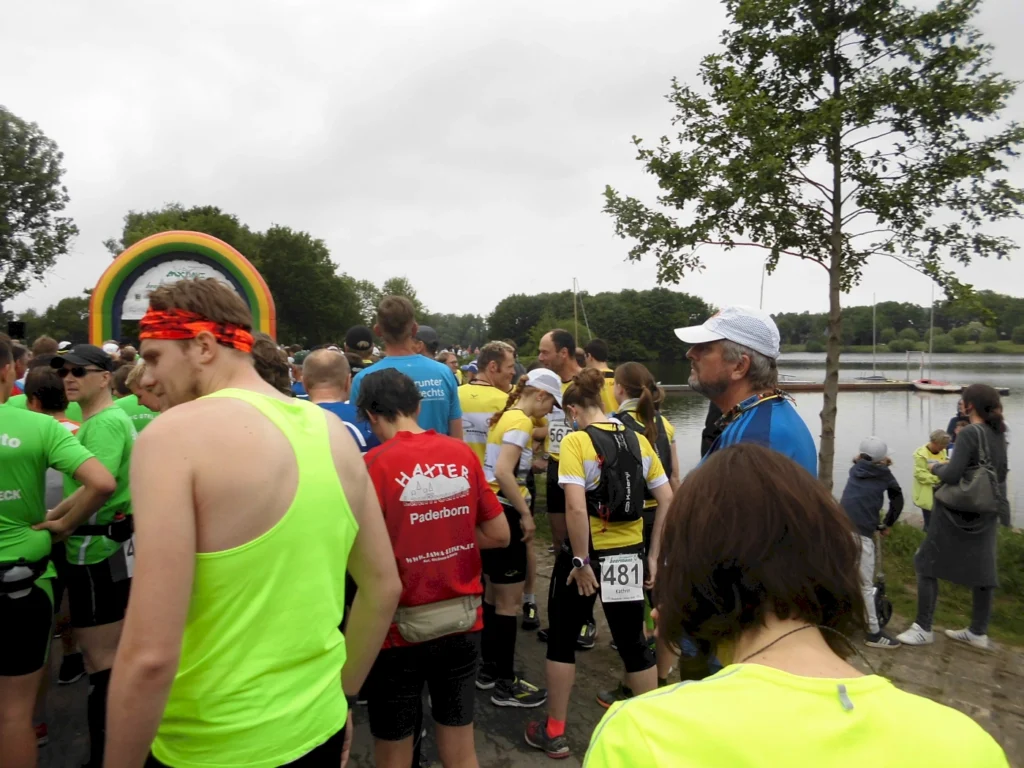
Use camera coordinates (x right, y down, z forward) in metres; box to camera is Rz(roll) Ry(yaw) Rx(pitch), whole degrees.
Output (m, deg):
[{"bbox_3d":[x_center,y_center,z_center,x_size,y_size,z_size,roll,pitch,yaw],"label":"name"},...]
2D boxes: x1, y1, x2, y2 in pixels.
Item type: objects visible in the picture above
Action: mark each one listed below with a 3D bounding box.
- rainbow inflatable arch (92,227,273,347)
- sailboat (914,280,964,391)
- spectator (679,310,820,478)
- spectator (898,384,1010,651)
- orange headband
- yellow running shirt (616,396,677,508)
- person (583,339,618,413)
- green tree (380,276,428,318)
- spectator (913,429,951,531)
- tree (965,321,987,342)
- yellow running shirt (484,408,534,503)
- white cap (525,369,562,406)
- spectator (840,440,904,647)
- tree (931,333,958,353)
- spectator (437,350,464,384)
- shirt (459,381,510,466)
[{"bbox_3d":[-10.711,-2.293,25.135,5.700,5.400,1.000,-1,3,-17],"label":"rainbow inflatable arch"},{"bbox_3d":[25.389,-2.825,46.163,1.500,6.500,3.600,-1,3,-27],"label":"sailboat"},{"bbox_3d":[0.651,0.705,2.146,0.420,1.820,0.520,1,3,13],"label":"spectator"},{"bbox_3d":[2.812,0.844,4.962,0.600,1.670,0.500,2,3,31],"label":"spectator"},{"bbox_3d":[-0.615,-0.104,1.500,0.215,0.065,0.175,8,3,-12],"label":"orange headband"},{"bbox_3d":[0.631,0.344,3.750,0.410,0.550,0.270,-2,4,-40],"label":"yellow running shirt"},{"bbox_3d":[0.700,0.540,6.150,0.480,1.790,0.320,-1,3,-20],"label":"person"},{"bbox_3d":[-9.100,-5.400,65.000,4.200,7.800,4.200,0,3,0],"label":"green tree"},{"bbox_3d":[3.720,1.100,6.800,0.340,1.440,0.450,2,3,35],"label":"spectator"},{"bbox_3d":[108.500,-12.300,180.000,5.100,5.200,5.100,2,3,30],"label":"tree"},{"bbox_3d":[-0.017,0.359,3.760,0.270,0.530,0.420,-1,3,-15],"label":"yellow running shirt"},{"bbox_3d":[0.155,0.018,3.780,0.170,0.140,0.250,0,-35,50],"label":"white cap"},{"bbox_3d":[2.260,0.990,4.900,0.460,1.340,0.480,3,4,43],"label":"spectator"},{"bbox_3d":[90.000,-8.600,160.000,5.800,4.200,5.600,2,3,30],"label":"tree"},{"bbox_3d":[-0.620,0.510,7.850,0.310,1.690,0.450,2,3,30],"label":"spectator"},{"bbox_3d":[-0.164,0.314,4.280,0.500,0.650,0.280,1,3,27],"label":"shirt"}]

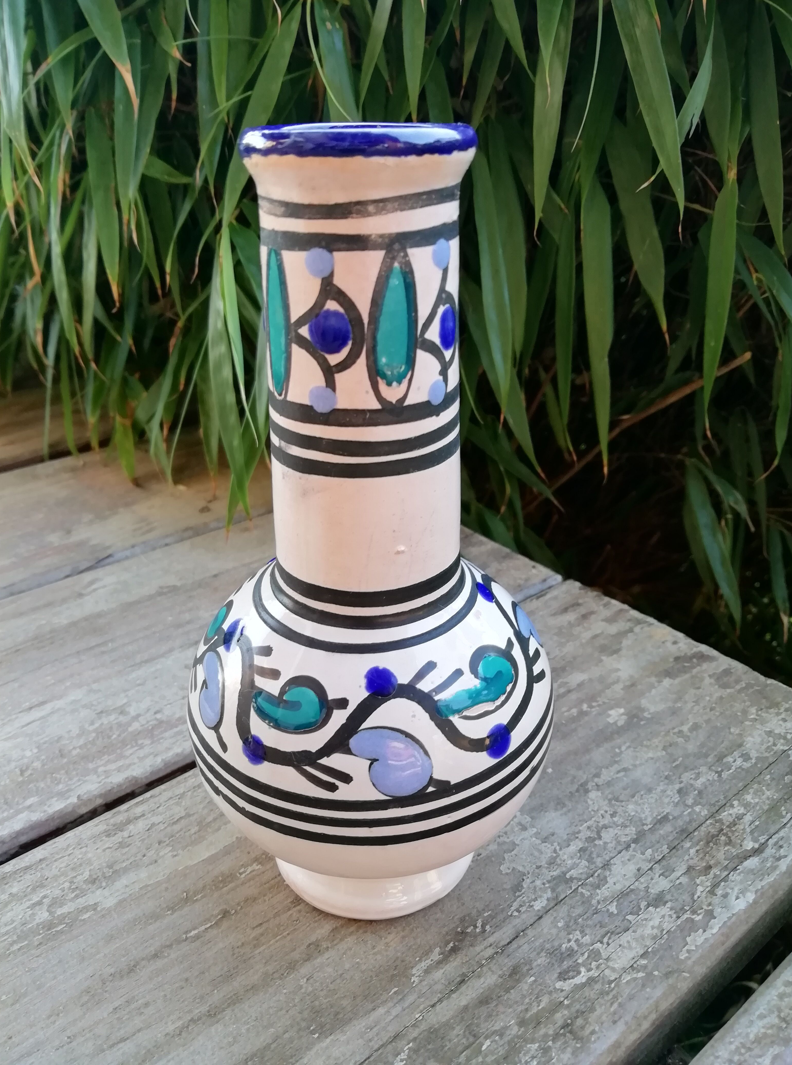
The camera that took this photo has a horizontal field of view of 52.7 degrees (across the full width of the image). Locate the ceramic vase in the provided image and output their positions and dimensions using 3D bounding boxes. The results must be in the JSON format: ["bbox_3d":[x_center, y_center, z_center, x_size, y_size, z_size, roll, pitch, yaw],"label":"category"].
[{"bbox_3d":[-0.007,0.006,0.195,0.096,0.188,0.096,0,27,0],"label":"ceramic vase"}]

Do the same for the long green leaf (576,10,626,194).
[{"bbox_3d":[0.094,-0.201,0.381,0.017,0.080,0.009,7,29,10],"label":"long green leaf"}]

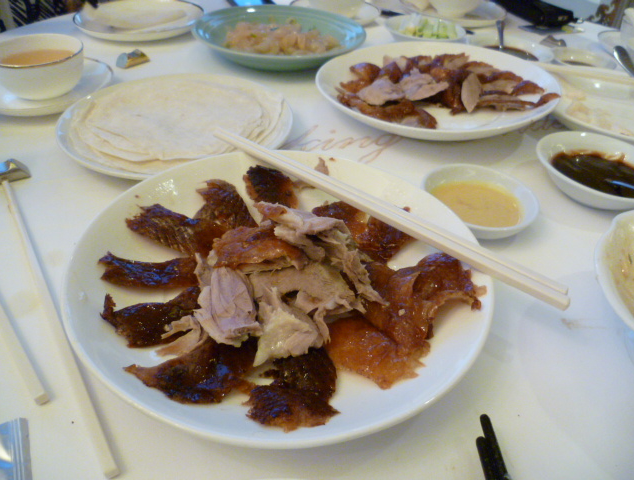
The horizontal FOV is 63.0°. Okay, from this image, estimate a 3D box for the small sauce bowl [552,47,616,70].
[{"bbox_3d":[0.333,-0.217,0.653,0.076,0.022,0.076,3,38,0],"label":"small sauce bowl"}]

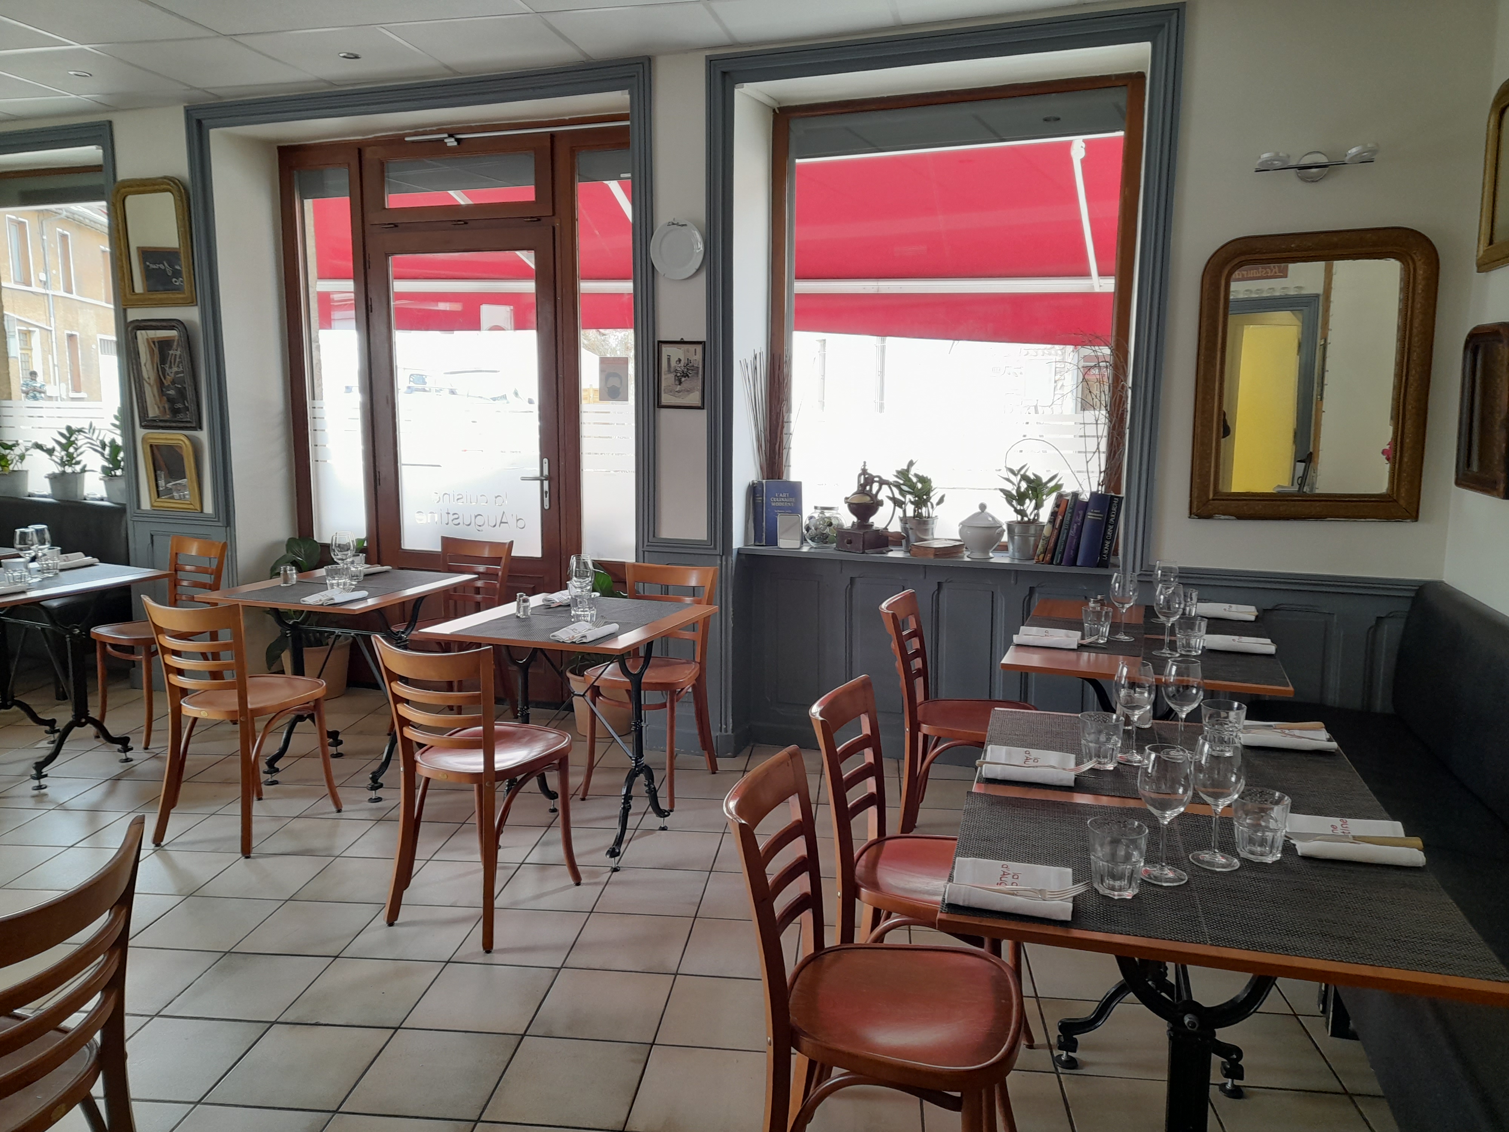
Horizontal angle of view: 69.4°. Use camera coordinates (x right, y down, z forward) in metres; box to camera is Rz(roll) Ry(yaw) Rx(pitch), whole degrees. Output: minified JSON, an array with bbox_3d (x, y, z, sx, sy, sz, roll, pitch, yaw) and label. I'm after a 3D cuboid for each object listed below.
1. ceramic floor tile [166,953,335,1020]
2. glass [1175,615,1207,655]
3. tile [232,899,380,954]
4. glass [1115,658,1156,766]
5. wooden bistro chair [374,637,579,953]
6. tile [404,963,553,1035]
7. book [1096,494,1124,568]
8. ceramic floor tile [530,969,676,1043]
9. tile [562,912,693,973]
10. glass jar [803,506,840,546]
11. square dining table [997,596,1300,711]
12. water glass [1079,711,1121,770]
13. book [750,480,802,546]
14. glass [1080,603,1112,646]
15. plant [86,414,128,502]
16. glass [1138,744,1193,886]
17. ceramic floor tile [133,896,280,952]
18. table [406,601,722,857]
[{"bbox_3d":[-1.276,1.067,2.767,0.300,0.010,0.300,1,9,6],"label":"ceramic floor tile"},{"bbox_3d":[1.228,0.195,3.064,0.089,0.095,0.089,4,10,20],"label":"glass"},{"bbox_3d":[-1.245,1.020,3.067,0.300,0.010,0.300,1,9,6],"label":"tile"},{"bbox_3d":[0.761,0.291,2.178,0.084,0.196,0.084,3,9,16],"label":"glass"},{"bbox_3d":[-0.783,0.582,3.127,0.410,0.835,0.497,4,10,24],"label":"wooden bistro chair"},{"bbox_3d":[-0.670,1.076,2.705,0.300,0.010,0.300,1,9,6],"label":"tile"},{"bbox_3d":[1.306,-0.134,3.986,0.038,0.262,0.175,11,12,19],"label":"book"},{"bbox_3d":[-0.370,1.090,2.695,0.302,0.010,0.302,1,9,6],"label":"ceramic floor tile"},{"bbox_3d":[-0.334,1.031,2.969,0.300,0.010,0.300,1,9,6],"label":"tile"},{"bbox_3d":[0.293,-0.162,4.550,0.165,0.170,0.165,0,9,0],"label":"glass jar"},{"bbox_3d":[1.190,0.583,3.385,0.718,0.750,1.022,3,10,20],"label":"square dining table"},{"bbox_3d":[0.684,0.347,2.143,0.087,0.096,0.087,3,9,16],"label":"water glass"},{"bbox_3d":[0.106,-0.226,4.596,0.172,0.266,0.080,-3,9,-20],"label":"book"},{"bbox_3d":[1.000,0.177,3.174,0.089,0.095,0.089,4,10,20],"label":"glass"},{"bbox_3d":[-3.430,-0.573,5.850,0.330,0.480,0.330,4,10,20],"label":"plant"},{"bbox_3d":[0.623,0.376,1.649,0.084,0.195,0.084,3,9,16],"label":"glass"},{"bbox_3d":[-1.561,1.019,3.118,0.302,0.010,0.302,1,9,6],"label":"ceramic floor tile"},{"bbox_3d":[-0.577,0.544,3.616,0.690,0.756,0.690,3,9,21],"label":"table"}]

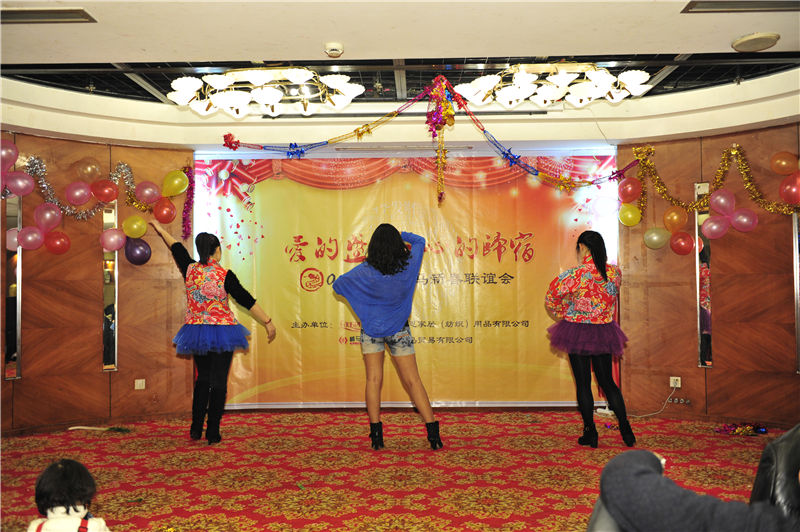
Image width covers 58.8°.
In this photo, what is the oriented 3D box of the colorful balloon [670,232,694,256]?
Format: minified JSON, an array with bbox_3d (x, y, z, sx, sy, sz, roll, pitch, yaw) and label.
[{"bbox_3d":[2.439,-0.192,6.133,0.212,0.203,0.207,-1,-2,0],"label":"colorful balloon"}]

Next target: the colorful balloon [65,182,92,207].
[{"bbox_3d":[-2.674,-0.603,5.922,0.215,0.202,0.209,-1,-2,0],"label":"colorful balloon"}]

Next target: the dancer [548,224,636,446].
[{"bbox_3d":[1.411,0.537,5.305,0.610,1.591,0.470,0,-2,-21],"label":"dancer"}]

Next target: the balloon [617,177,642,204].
[{"bbox_3d":[2.064,-0.674,6.361,0.211,0.233,0.219,-1,-2,0],"label":"balloon"}]

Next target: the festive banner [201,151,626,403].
[{"bbox_3d":[0.062,0.144,6.812,4.061,2.430,0.060,-1,-2,2],"label":"festive banner"}]

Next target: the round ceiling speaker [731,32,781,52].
[{"bbox_3d":[1.872,-1.175,3.740,0.228,0.030,0.228,0,-2,0],"label":"round ceiling speaker"}]

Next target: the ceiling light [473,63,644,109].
[{"bbox_3d":[1.139,-1.353,5.290,1.450,0.250,0.850,-1,-2,0],"label":"ceiling light"}]

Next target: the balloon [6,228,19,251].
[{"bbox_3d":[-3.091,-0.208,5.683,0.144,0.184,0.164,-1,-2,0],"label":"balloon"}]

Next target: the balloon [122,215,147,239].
[{"bbox_3d":[-2.338,-0.343,6.265,0.213,0.201,0.205,-1,-2,0],"label":"balloon"}]

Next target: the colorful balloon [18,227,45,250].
[{"bbox_3d":[-2.957,-0.220,5.704,0.218,0.188,0.203,-1,-2,0],"label":"colorful balloon"}]

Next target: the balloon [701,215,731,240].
[{"bbox_3d":[2.681,-0.324,6.023,0.237,0.203,0.218,-1,-2,0],"label":"balloon"}]

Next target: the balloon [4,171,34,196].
[{"bbox_3d":[-3.062,-0.661,5.730,0.233,0.198,0.213,-1,-2,0],"label":"balloon"}]

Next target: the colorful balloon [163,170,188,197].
[{"bbox_3d":[-2.024,-0.741,6.419,0.230,0.239,0.232,-1,-2,0],"label":"colorful balloon"}]

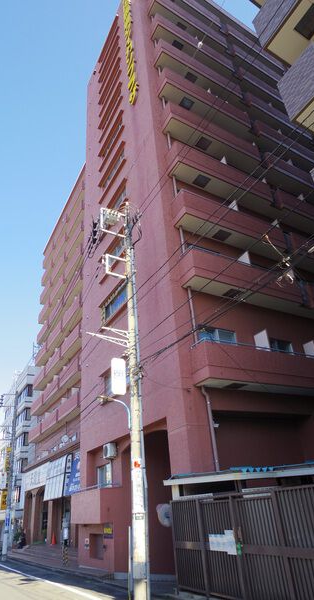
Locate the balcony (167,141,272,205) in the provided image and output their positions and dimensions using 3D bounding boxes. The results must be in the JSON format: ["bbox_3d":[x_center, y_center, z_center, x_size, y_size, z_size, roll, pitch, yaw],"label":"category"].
[{"bbox_3d":[3.034,-5.520,16.763,5.434,1.160,0.784,12,-34,-27],"label":"balcony"}]

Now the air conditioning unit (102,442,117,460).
[{"bbox_3d":[-1.820,5.940,14.180,0.290,0.540,0.680,12,-34,-28],"label":"air conditioning unit"}]

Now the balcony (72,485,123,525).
[{"bbox_3d":[-2.410,8.116,14.255,0.863,1.047,3.277,12,-34,-27],"label":"balcony"}]

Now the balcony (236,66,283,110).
[{"bbox_3d":[7.144,-14.186,25.041,4.583,1.160,0.784,12,-34,-27],"label":"balcony"}]

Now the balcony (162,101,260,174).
[{"bbox_3d":[2.789,-7.954,18.154,5.485,1.168,0.792,12,-34,-28],"label":"balcony"}]

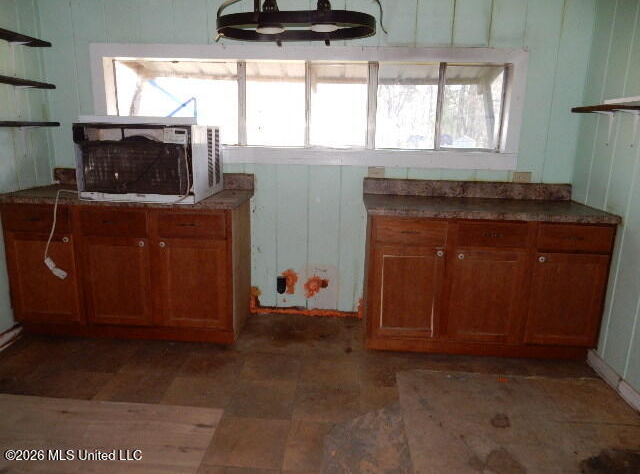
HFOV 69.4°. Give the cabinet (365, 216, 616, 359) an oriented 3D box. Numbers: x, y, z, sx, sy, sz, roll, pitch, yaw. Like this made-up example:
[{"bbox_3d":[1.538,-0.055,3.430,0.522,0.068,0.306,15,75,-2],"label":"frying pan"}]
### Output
[{"bbox_3d":[0.999,0.253,3.053,1.377,0.876,0.600,2,13,3],"label":"cabinet"}]

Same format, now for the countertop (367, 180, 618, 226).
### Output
[{"bbox_3d":[0.998,-0.242,2.919,1.413,0.148,0.635,2,13,3],"label":"countertop"}]

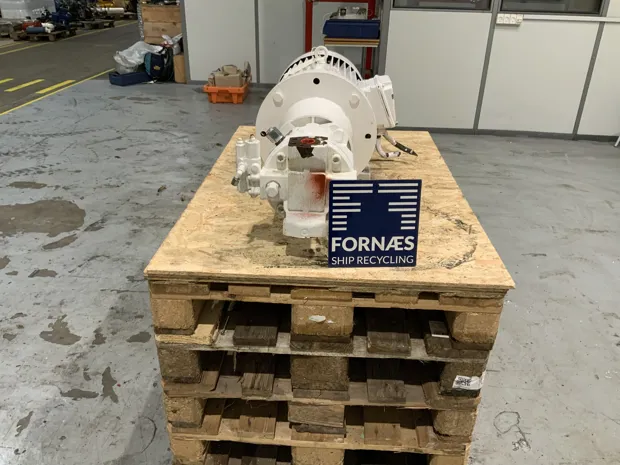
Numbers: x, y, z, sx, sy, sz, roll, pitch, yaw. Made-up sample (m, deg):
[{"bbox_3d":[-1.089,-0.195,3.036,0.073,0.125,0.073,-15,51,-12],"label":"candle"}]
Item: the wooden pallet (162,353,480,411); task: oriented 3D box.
[{"bbox_3d":[0.057,0.077,1.817,0.800,0.148,1.200,2,27,2],"label":"wooden pallet"}]

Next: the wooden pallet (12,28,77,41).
[{"bbox_3d":[-5.494,-4.131,10.839,0.800,0.144,1.200,0,27,-3],"label":"wooden pallet"}]

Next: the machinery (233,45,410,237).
[{"bbox_3d":[0.055,-0.344,1.600,0.465,0.415,0.970,2,27,2],"label":"machinery"}]

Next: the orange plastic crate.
[{"bbox_3d":[-0.932,-1.575,5.879,0.445,0.172,0.350,2,27,2],"label":"orange plastic crate"}]

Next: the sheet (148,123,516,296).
[{"bbox_3d":[0.071,-0.164,1.729,0.830,0.022,1.250,2,27,2],"label":"sheet"}]

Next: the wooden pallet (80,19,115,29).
[{"bbox_3d":[-5.403,-5.187,12.943,0.800,0.144,1.200,-2,27,-7],"label":"wooden pallet"}]

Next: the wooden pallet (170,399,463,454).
[{"bbox_3d":[0.054,0.214,1.891,0.800,0.148,1.200,2,27,2],"label":"wooden pallet"}]

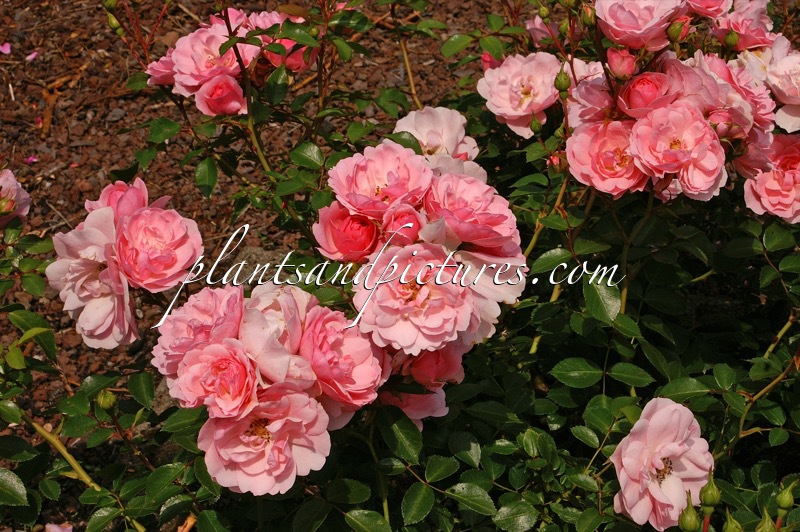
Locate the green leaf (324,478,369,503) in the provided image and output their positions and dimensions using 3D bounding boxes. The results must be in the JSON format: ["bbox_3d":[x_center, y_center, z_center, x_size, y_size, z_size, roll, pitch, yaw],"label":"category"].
[{"bbox_3d":[-0.034,0.146,1.080,0.030,0.005,0.018,-9,50,-8],"label":"green leaf"}]

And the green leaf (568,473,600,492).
[{"bbox_3d":[0.124,0.147,1.130,0.023,0.007,0.013,27,55,13],"label":"green leaf"}]

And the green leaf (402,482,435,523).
[{"bbox_3d":[0.011,0.153,1.070,0.019,0.007,0.030,27,72,10],"label":"green leaf"}]

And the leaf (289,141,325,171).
[{"bbox_3d":[-0.066,-0.078,1.180,0.027,0.005,0.020,21,62,12],"label":"leaf"}]

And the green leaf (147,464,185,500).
[{"bbox_3d":[-0.149,0.138,1.060,0.032,0.008,0.019,-43,62,-15],"label":"green leaf"}]

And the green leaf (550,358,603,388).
[{"bbox_3d":[0.127,0.077,1.200,0.037,0.007,0.025,0,60,0],"label":"green leaf"}]

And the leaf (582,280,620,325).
[{"bbox_3d":[0.139,0.023,1.150,0.026,0.008,0.044,-22,72,-18],"label":"leaf"}]

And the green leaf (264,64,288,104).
[{"bbox_3d":[-0.094,-0.142,1.300,0.019,0.008,0.034,11,76,3],"label":"green leaf"}]

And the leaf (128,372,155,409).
[{"bbox_3d":[-0.174,0.084,1.120,0.017,0.005,0.029,-16,61,-9],"label":"leaf"}]

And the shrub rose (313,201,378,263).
[{"bbox_3d":[-0.037,-0.023,1.120,0.045,0.039,0.042,0,66,-19],"label":"shrub rose"}]

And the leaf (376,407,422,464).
[{"bbox_3d":[-0.001,0.108,1.060,0.025,0.010,0.043,-34,85,-25],"label":"leaf"}]

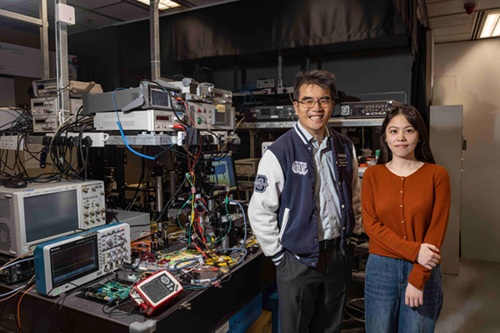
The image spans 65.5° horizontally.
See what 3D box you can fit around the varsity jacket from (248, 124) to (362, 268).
[{"bbox_3d":[0.252,0.112,1.735,0.510,0.600,0.300,-2,5,-16],"label":"varsity jacket"}]

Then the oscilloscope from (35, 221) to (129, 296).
[{"bbox_3d":[-0.638,0.353,1.540,0.108,0.178,0.375,-1,4,28],"label":"oscilloscope"}]

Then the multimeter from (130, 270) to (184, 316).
[{"bbox_3d":[-0.322,0.438,1.362,0.099,0.040,0.167,41,19,15],"label":"multimeter"}]

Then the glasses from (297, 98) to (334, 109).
[{"bbox_3d":[0.290,-0.288,1.745,0.142,0.046,0.145,-2,14,-1],"label":"glasses"}]

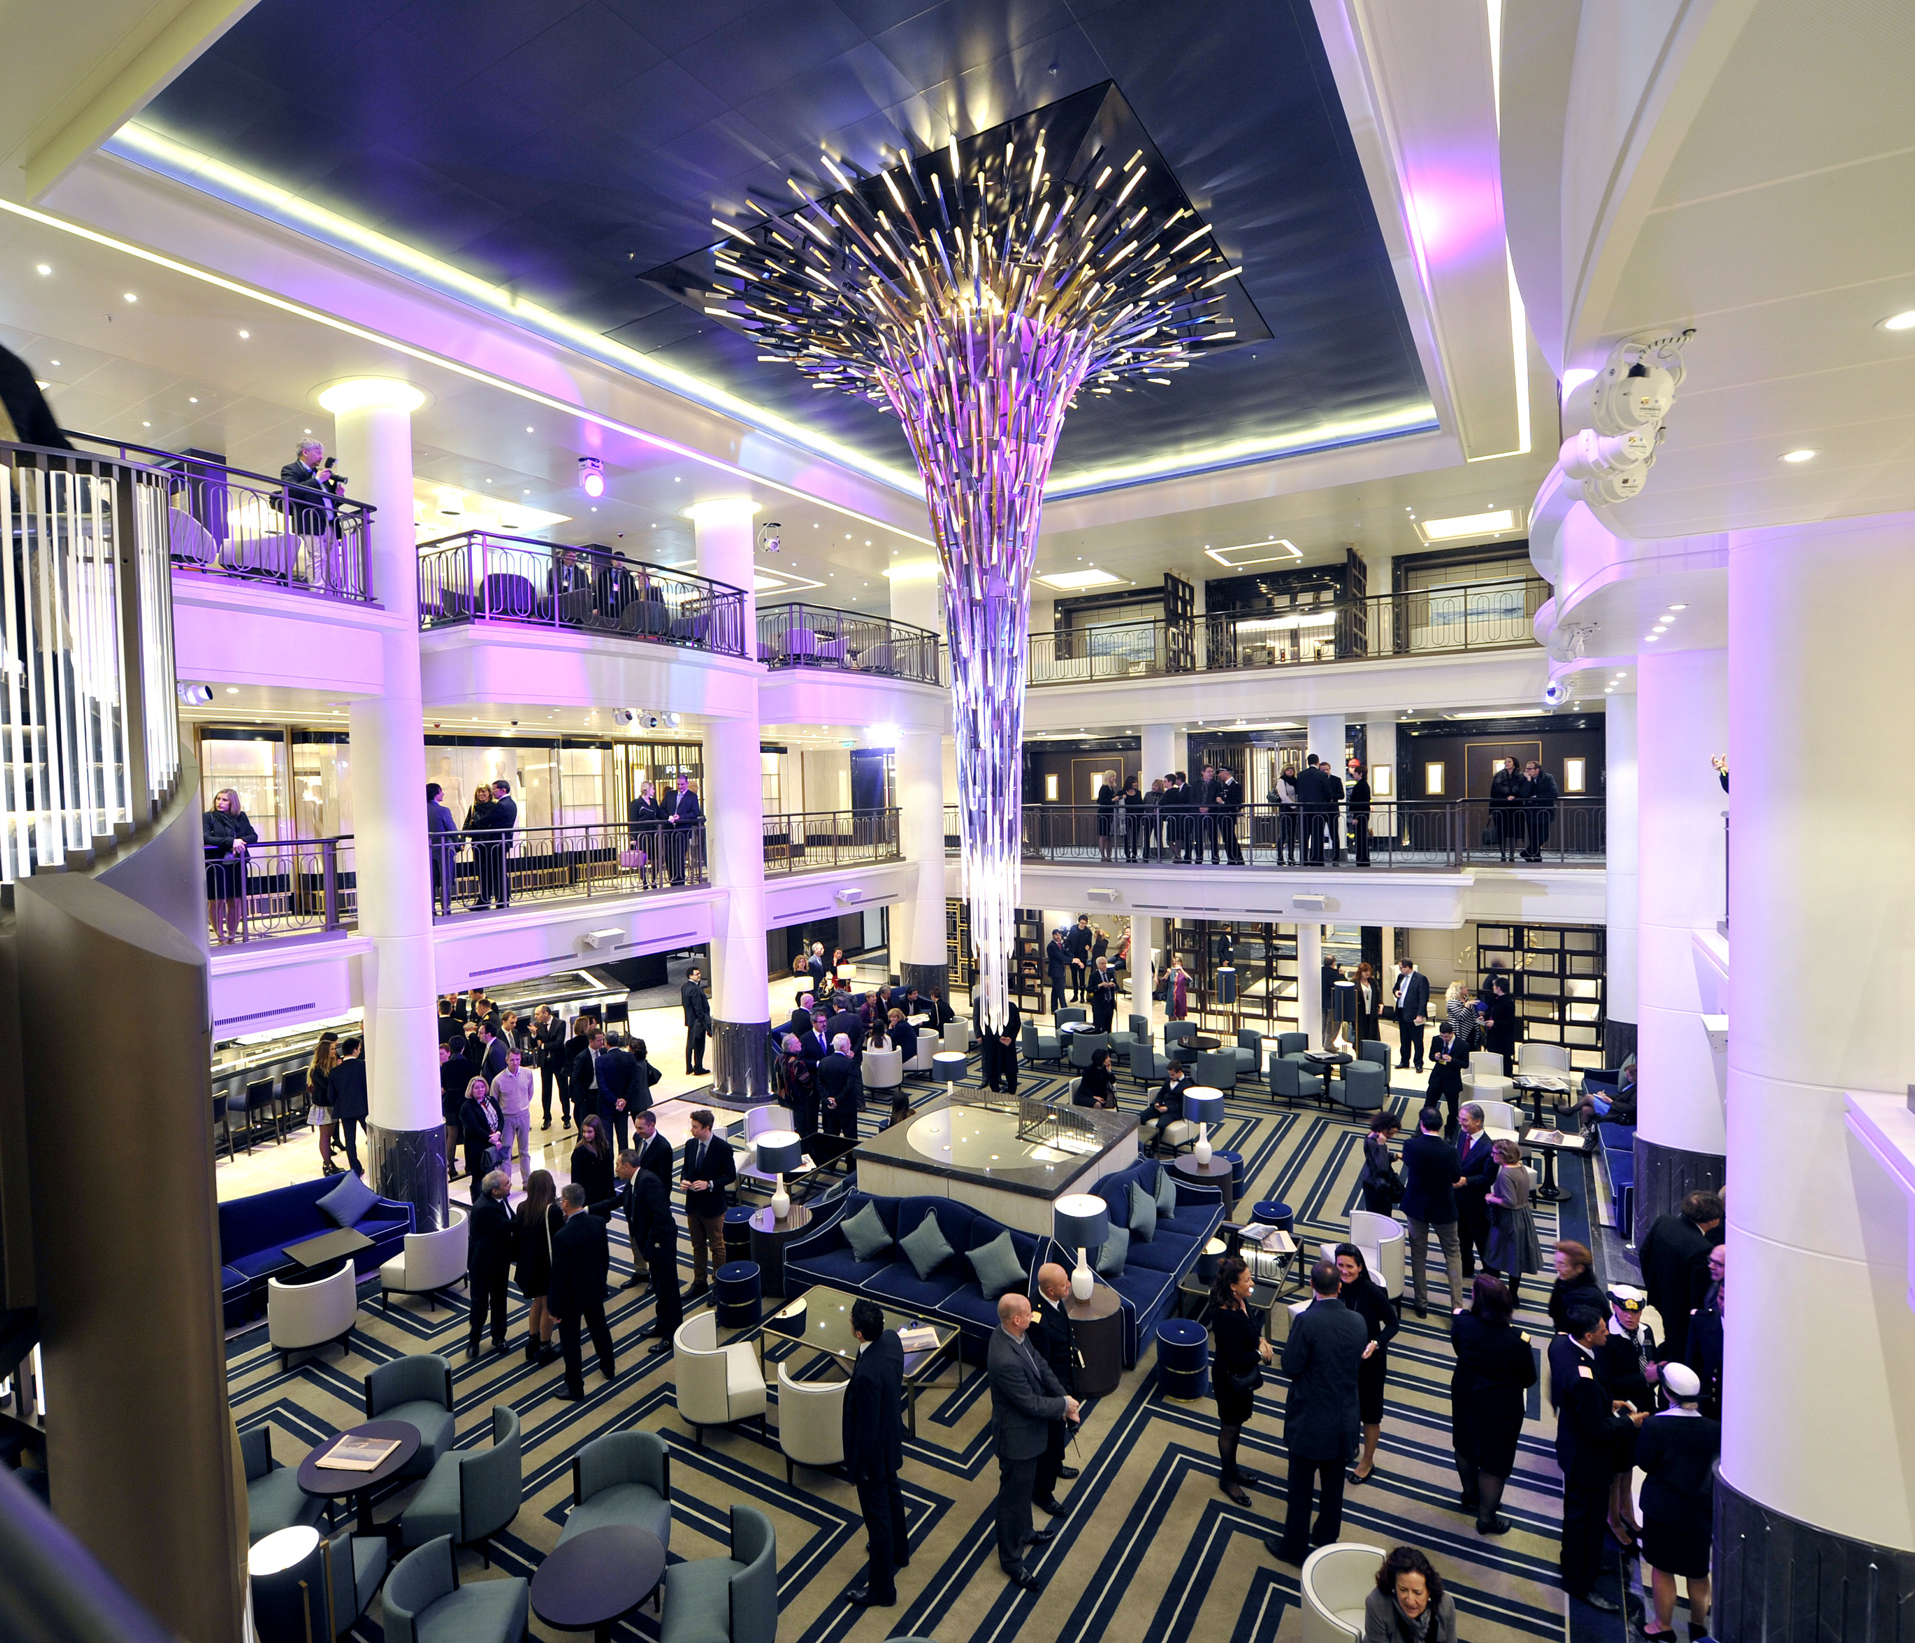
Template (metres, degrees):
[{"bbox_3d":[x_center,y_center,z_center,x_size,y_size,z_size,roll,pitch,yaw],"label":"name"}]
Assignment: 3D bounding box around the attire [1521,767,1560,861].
[{"bbox_3d":[9.591,-0.093,15.774,0.550,1.480,0.520,-3,3,-41],"label":"attire"}]

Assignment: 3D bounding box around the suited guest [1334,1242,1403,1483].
[{"bbox_3d":[2.884,3.789,6.775,0.360,1.680,0.500,-3,2,-37],"label":"suited guest"}]

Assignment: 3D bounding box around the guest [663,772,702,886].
[{"bbox_3d":[-4.481,0.212,15.604,0.560,1.620,0.380,-1,2,4],"label":"guest"}]

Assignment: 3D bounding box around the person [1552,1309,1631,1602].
[{"bbox_3d":[3.812,3.776,5.811,0.380,1.780,0.520,-1,2,22],"label":"person"}]

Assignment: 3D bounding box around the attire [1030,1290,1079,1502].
[{"bbox_3d":[0.690,4.039,6.804,0.380,1.520,0.500,0,2,34],"label":"attire"}]

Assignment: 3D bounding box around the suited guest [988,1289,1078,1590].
[{"bbox_3d":[0.456,3.850,6.073,0.420,1.780,0.520,-1,2,12],"label":"suited guest"}]

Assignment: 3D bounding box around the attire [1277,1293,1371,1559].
[{"bbox_3d":[2.327,3.855,6.138,0.560,1.620,0.420,-1,2,15],"label":"attire"}]

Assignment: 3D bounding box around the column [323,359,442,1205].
[{"bbox_3d":[-6.265,-0.075,10.761,1.050,9.250,0.650,0,2,32],"label":"column"}]

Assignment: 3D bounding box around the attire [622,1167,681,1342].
[{"bbox_3d":[-2.694,3.796,8.406,0.620,1.500,0.500,-3,2,-30],"label":"attire"}]

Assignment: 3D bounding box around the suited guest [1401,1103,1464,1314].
[{"bbox_3d":[4.274,3.487,8.566,0.550,1.840,0.420,-1,2,19],"label":"suited guest"}]

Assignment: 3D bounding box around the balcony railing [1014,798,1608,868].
[{"bbox_3d":[5.131,0.241,16.049,9.650,1.100,0.600,0,2,32],"label":"balcony railing"}]

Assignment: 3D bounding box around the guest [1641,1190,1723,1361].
[{"bbox_3d":[5.669,3.690,7.471,0.450,1.680,0.520,-2,2,-3],"label":"guest"}]

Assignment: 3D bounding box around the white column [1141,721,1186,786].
[{"bbox_3d":[4.038,-0.595,18.808,0.620,2.620,0.620,0,2,32],"label":"white column"}]

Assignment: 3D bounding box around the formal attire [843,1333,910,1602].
[{"bbox_3d":[-0.526,4.042,6.060,0.370,1.620,0.500,0,2,31],"label":"formal attire"}]

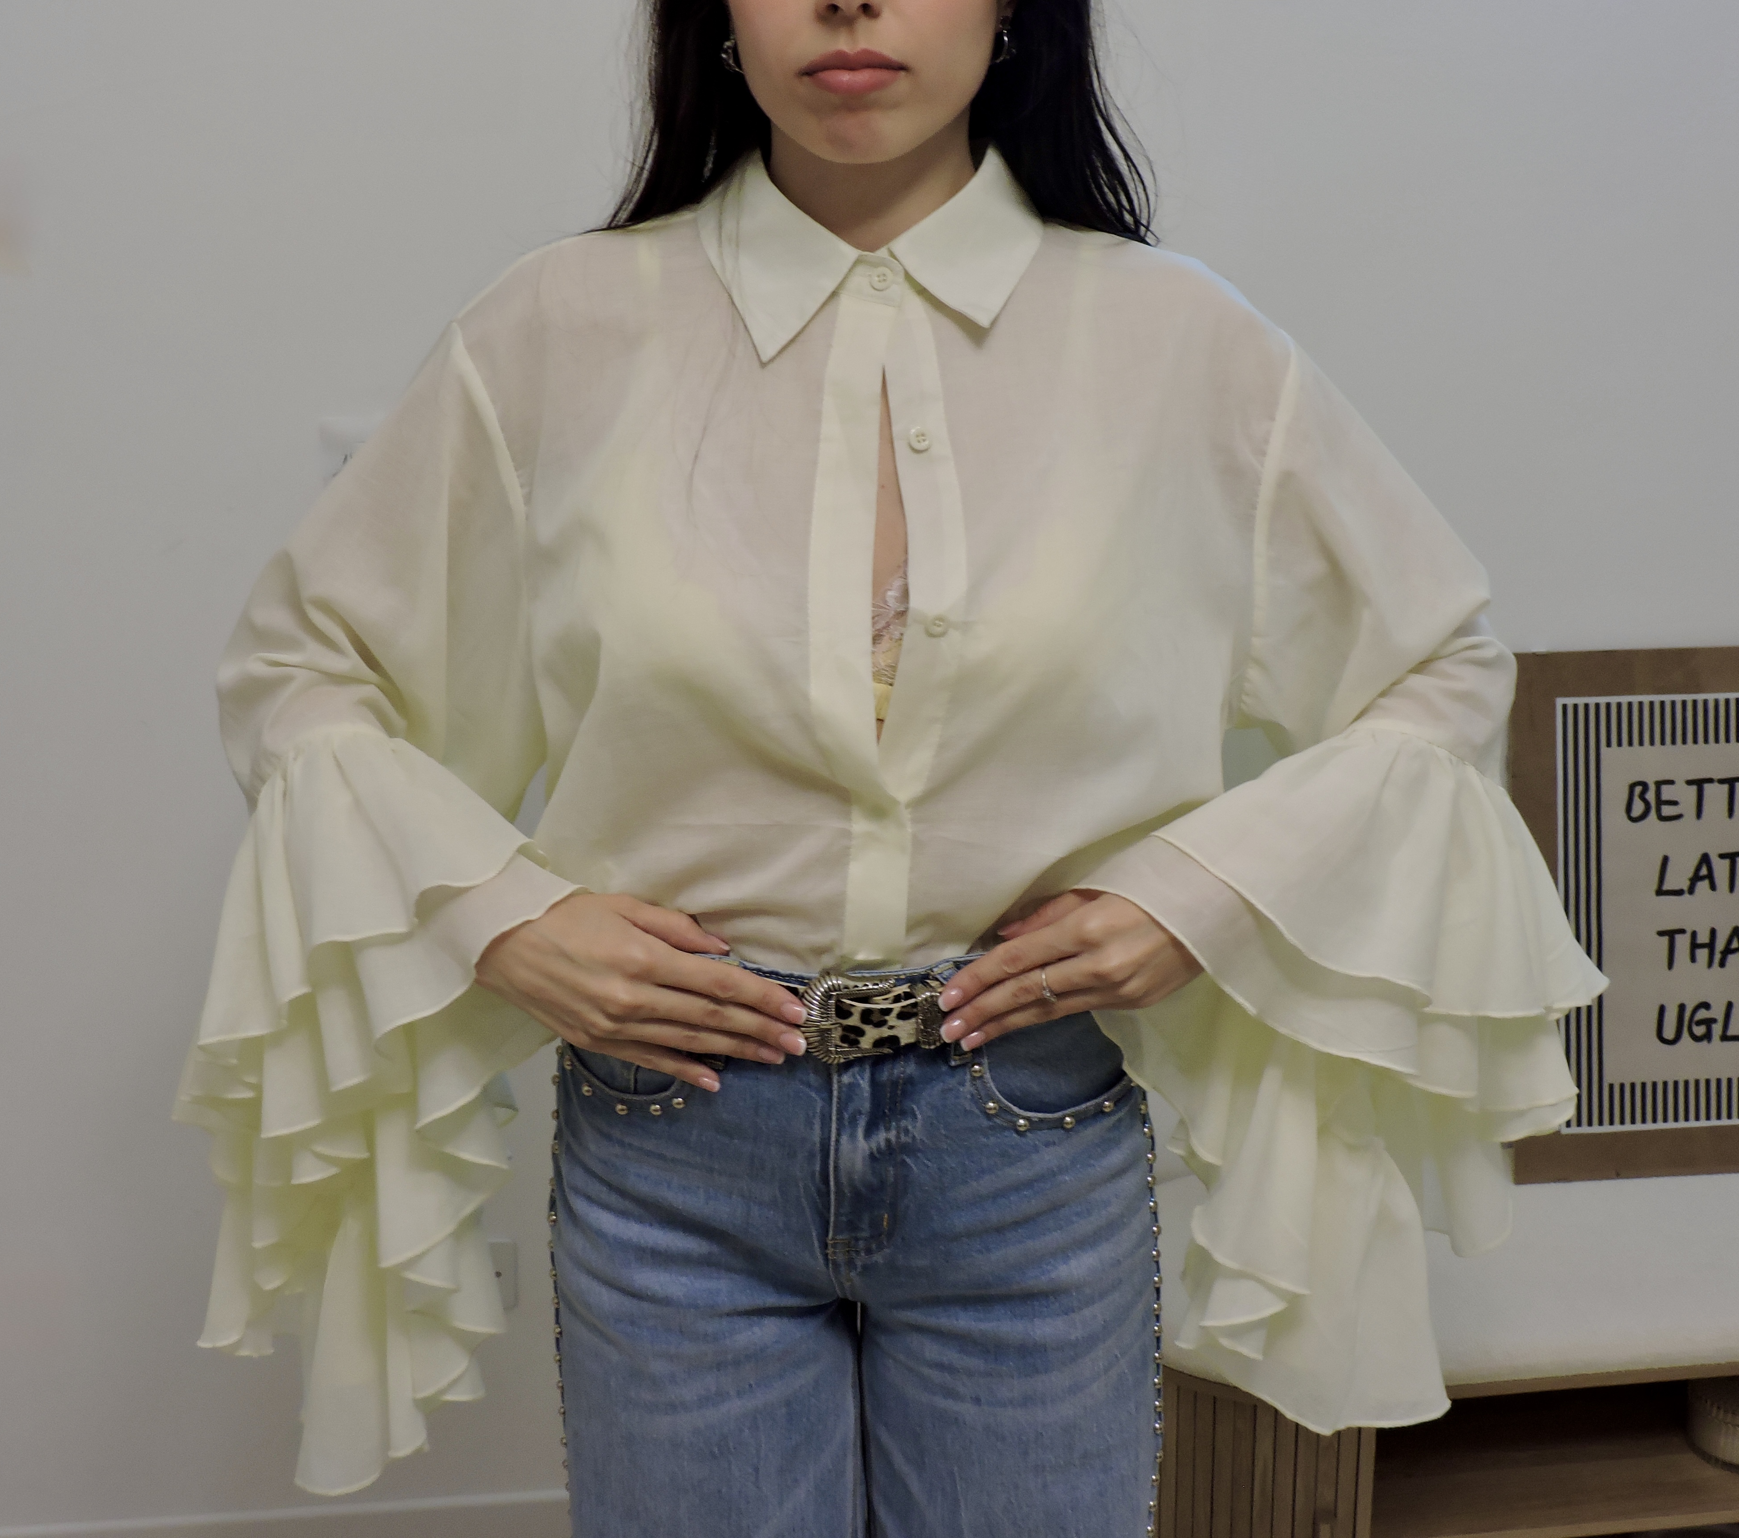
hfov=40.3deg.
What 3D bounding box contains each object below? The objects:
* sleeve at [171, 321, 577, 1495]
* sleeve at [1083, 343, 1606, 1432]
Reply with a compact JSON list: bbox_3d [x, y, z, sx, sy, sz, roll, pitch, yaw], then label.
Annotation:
[{"bbox_3d":[-0.277,0.093,1.310,0.260,0.670,0.270,-1,16,0],"label":"sleeve"},{"bbox_3d":[0.267,0.078,1.306,0.315,0.620,0.270,-1,16,0],"label":"sleeve"}]

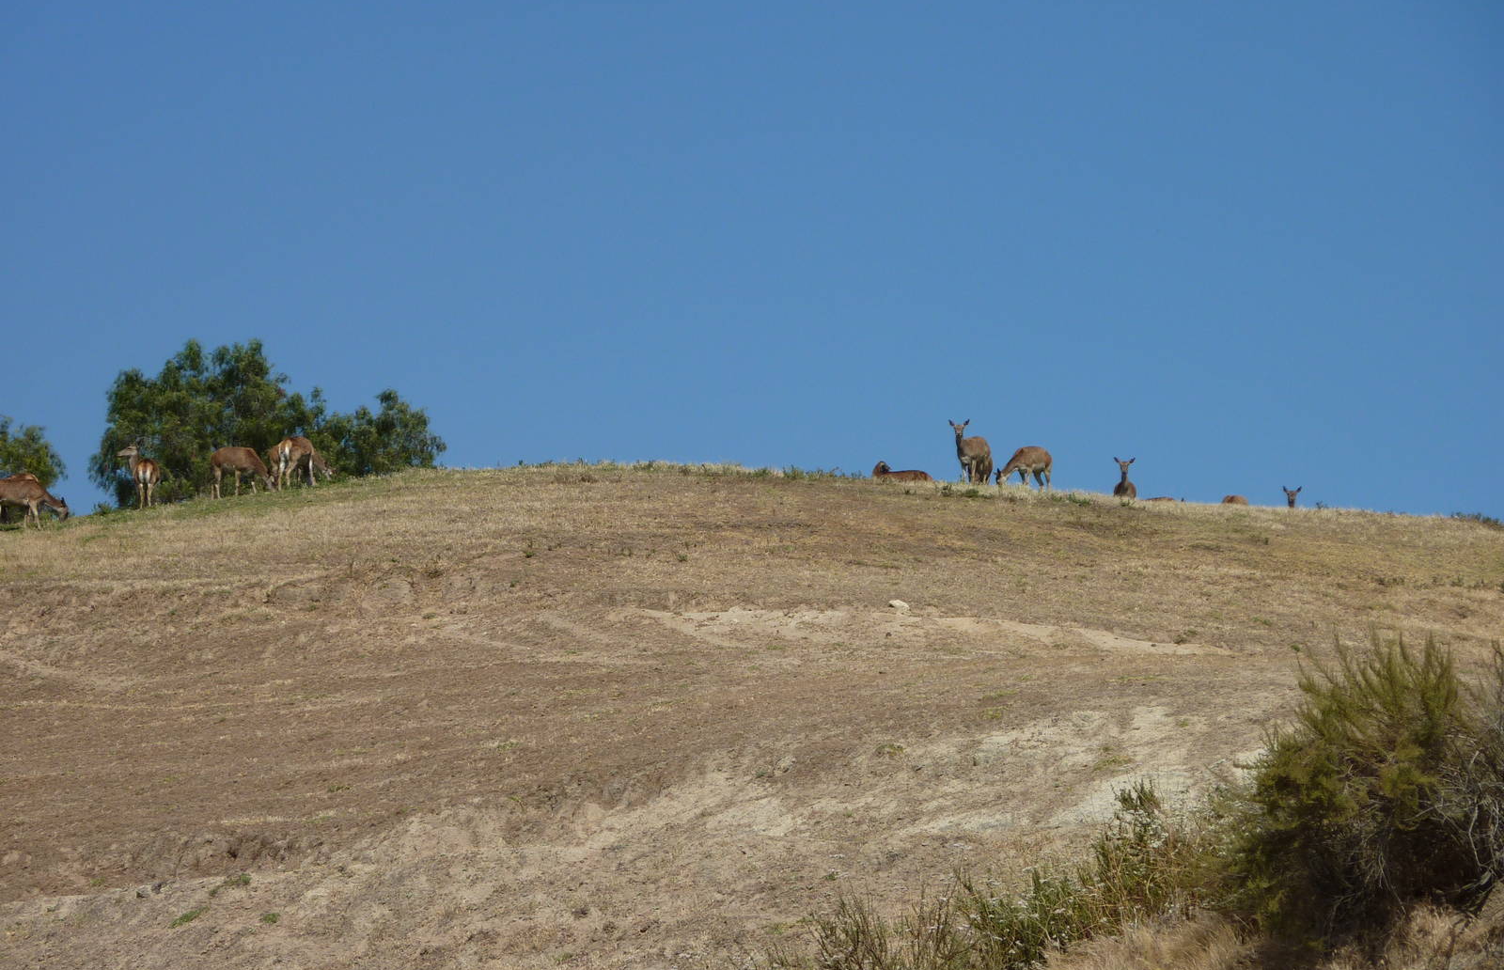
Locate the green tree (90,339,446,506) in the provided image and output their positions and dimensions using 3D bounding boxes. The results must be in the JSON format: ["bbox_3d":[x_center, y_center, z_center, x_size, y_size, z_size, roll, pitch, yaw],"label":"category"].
[{"bbox_3d":[-11.650,-1.116,165.000,8.500,4.800,7.000,0,-6,0],"label":"green tree"}]

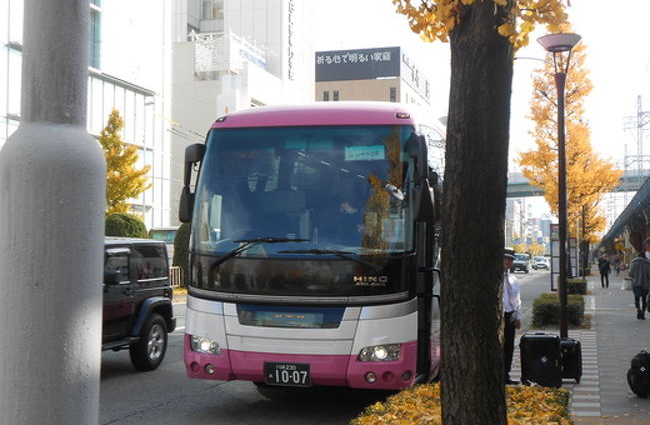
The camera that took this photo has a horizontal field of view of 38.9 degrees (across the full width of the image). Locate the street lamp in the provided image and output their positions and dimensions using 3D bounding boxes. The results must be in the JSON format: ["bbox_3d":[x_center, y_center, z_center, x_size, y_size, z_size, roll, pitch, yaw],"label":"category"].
[{"bbox_3d":[3.947,-0.307,15.330,0.730,5.260,0.730,-1,-3,16],"label":"street lamp"}]

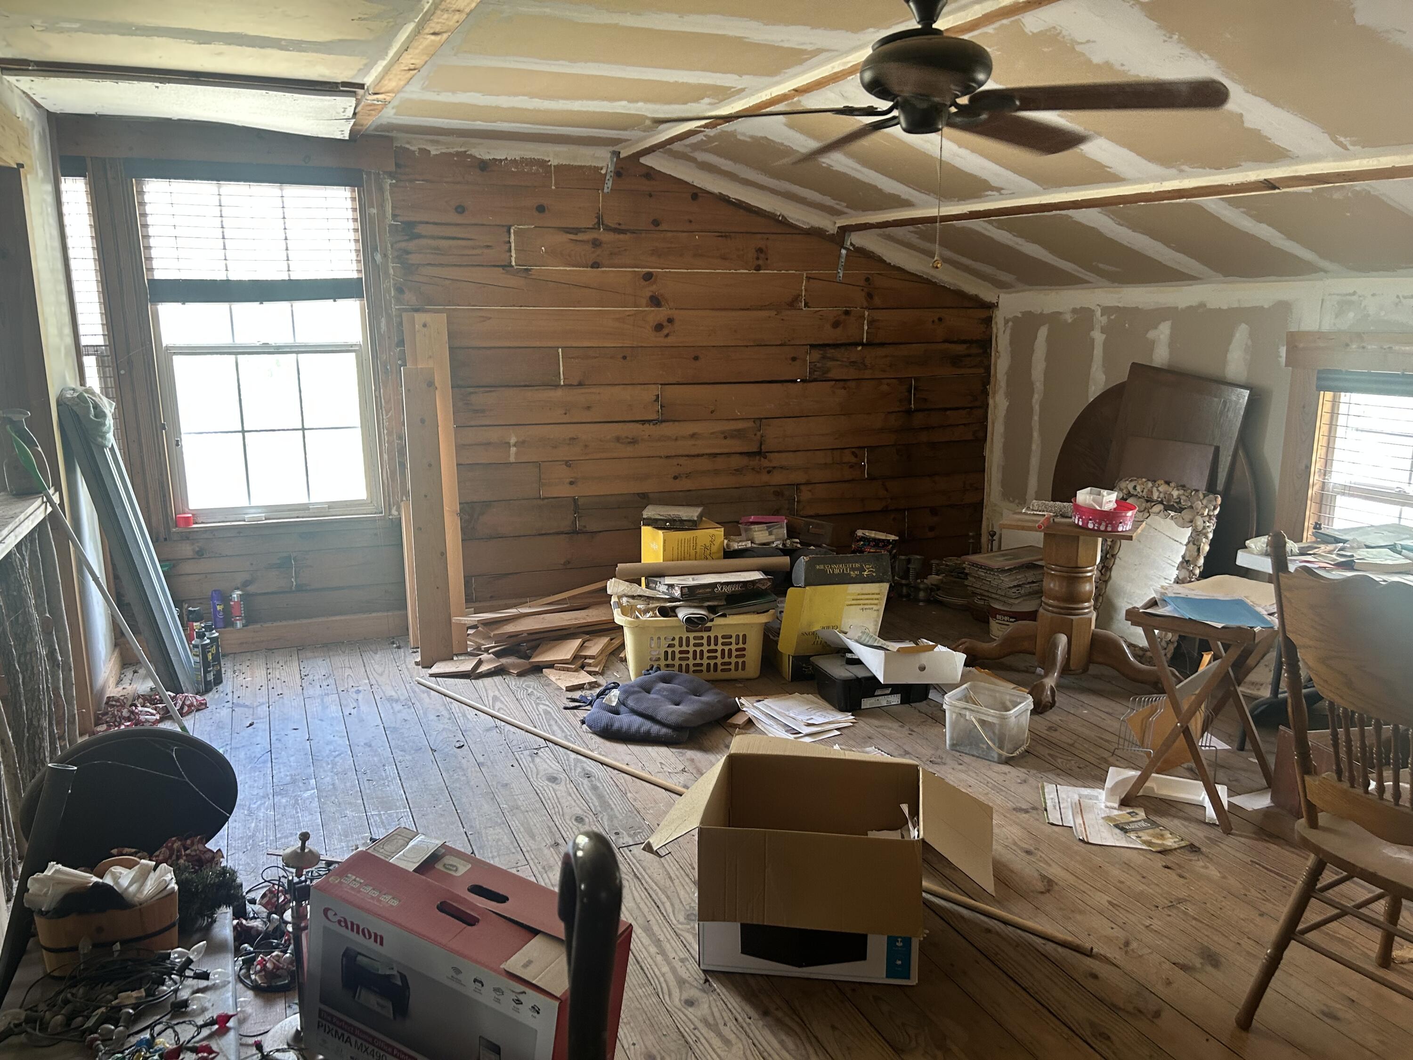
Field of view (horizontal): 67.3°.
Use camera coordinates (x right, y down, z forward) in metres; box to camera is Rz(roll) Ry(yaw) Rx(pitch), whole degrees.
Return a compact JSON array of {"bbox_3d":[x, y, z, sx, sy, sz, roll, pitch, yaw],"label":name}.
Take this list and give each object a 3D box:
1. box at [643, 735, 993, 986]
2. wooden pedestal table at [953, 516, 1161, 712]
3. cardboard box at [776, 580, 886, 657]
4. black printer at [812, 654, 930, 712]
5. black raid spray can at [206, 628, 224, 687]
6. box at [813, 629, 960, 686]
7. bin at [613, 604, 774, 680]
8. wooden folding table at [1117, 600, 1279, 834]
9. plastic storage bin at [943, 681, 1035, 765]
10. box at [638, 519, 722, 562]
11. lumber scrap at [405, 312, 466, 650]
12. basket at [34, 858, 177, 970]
[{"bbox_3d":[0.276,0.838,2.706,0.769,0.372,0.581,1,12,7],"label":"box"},{"bbox_3d":[1.552,0.298,4.547,0.714,0.659,0.714,-5,13,-22],"label":"wooden pedestal table"},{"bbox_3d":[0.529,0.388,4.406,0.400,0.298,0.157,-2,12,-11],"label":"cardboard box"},{"bbox_3d":[0.661,0.616,4.344,0.430,0.140,0.310,-4,12,-17],"label":"black printer"},{"bbox_3d":[-2.033,0.518,4.365,0.067,0.250,0.067,-4,12,-19],"label":"black raid spray can"},{"bbox_3d":[0.783,0.496,4.238,0.377,0.141,0.330,0,12,0],"label":"box"},{"bbox_3d":[-0.059,0.455,4.589,0.660,0.260,0.450,-1,11,-1],"label":"bin"},{"bbox_3d":[1.547,0.526,3.296,0.365,0.620,0.470,9,15,40],"label":"wooden folding table"},{"bbox_3d":[0.981,0.670,3.701,0.238,0.182,0.232,10,15,40],"label":"plastic storage bin"},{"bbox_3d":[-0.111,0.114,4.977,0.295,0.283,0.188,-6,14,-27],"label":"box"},{"bbox_3d":[-1.225,-0.211,4.793,0.185,1.547,0.030,-3,-2,-20],"label":"lumber scrap"},{"bbox_3d":[-1.319,0.856,2.352,0.283,0.173,0.188,-5,13,-22],"label":"basket"}]

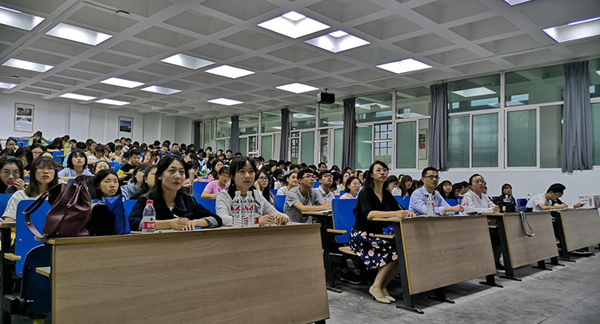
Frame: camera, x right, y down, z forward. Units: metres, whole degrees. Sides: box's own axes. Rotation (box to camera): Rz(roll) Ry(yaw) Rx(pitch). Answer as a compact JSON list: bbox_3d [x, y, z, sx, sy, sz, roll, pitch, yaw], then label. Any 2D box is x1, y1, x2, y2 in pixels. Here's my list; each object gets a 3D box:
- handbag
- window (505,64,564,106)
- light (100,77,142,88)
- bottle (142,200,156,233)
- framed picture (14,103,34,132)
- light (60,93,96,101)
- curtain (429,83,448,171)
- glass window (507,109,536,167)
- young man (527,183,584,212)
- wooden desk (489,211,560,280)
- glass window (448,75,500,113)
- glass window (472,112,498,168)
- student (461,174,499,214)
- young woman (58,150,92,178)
[{"bbox_3d":[-1.068,0.205,1.995,0.290,0.250,0.170,3,-4,-28],"label":"handbag"},{"bbox_3d":[4.997,-1.599,9.590,1.183,0.806,0.060,-2,-5,45],"label":"window"},{"bbox_3d":[-4.935,-2.219,12.555,0.900,0.090,0.900,5,-5,-45],"label":"light"},{"bbox_3d":[-0.755,0.269,2.248,0.065,0.170,0.065,5,-5,-44],"label":"bottle"},{"bbox_3d":[-9.291,-1.479,15.217,0.556,0.943,0.050,5,-5,-44],"label":"framed picture"},{"bbox_3d":[-7.383,-2.196,15.057,0.910,0.100,0.896,5,-5,-44],"label":"light"},{"bbox_3d":[3.517,-0.884,11.459,0.160,2.209,0.526,5,-5,-44],"label":"curtain"},{"bbox_3d":[4.964,-0.534,10.093,0.060,1.350,0.639,5,-5,-44],"label":"glass window"},{"bbox_3d":[4.190,0.959,7.649,0.520,1.180,0.750,5,-5,-45],"label":"young man"},{"bbox_3d":[2.949,1.045,6.019,1.700,0.760,0.580,5,-5,-45],"label":"wooden desk"},{"bbox_3d":[4.041,-1.562,10.545,1.214,0.816,0.060,-2,-5,45],"label":"glass window"},{"bbox_3d":[4.226,-0.469,10.268,0.612,1.204,0.060,-2,-5,45],"label":"glass window"},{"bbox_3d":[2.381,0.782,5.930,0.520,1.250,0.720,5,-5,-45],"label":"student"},{"bbox_3d":[-2.578,0.439,5.205,0.460,1.170,0.720,5,-5,-44],"label":"young woman"}]

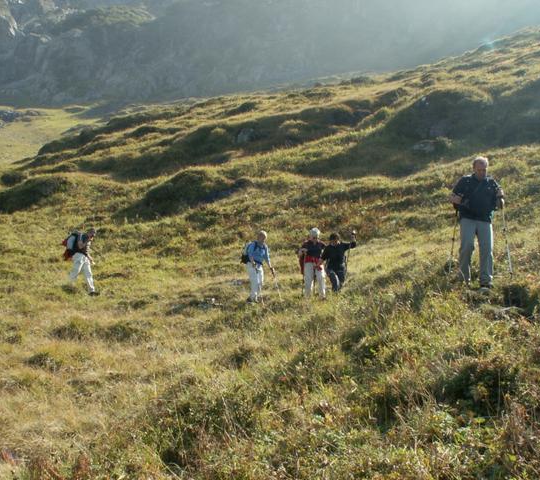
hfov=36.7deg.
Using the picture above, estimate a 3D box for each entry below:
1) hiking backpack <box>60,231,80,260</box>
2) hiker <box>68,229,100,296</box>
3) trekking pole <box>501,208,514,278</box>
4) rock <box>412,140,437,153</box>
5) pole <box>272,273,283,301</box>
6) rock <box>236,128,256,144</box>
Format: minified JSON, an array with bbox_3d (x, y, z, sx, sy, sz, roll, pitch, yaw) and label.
[{"bbox_3d":[-4.880,0.135,19.900,0.340,0.660,0.380,17,3,5],"label":"hiking backpack"},{"bbox_3d":[-4.562,0.538,19.900,0.720,1.700,0.550,1,4,7],"label":"hiker"},{"bbox_3d":[3.158,0.013,10.850,0.050,1.050,0.050,-9,5,0],"label":"trekking pole"},{"bbox_3d":[7.407,-4.482,39.000,1.120,0.550,0.850,0,4,0],"label":"rock"},{"bbox_3d":[0.169,1.092,19.100,0.045,0.900,0.045,-16,-16,0],"label":"pole"},{"bbox_3d":[-1.387,-6.107,48.000,1.150,0.900,0.950,0,4,0],"label":"rock"}]

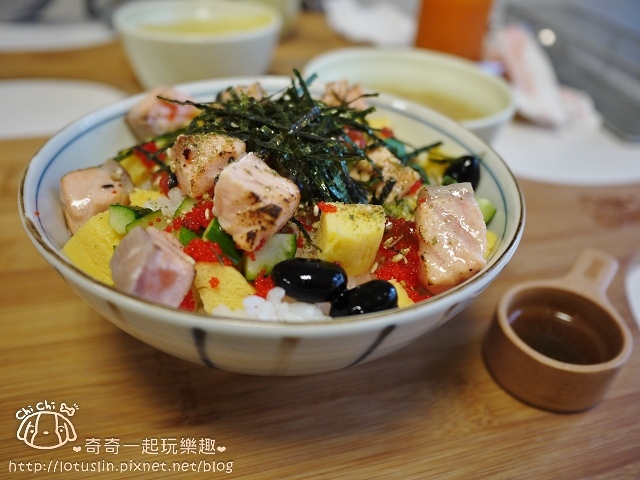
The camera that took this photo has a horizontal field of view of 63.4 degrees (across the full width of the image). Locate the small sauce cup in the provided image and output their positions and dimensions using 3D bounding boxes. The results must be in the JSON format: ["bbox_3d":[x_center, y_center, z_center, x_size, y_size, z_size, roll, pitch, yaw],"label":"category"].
[{"bbox_3d":[0.111,0.036,0.232,0.052,0.026,0.088,28,43,28],"label":"small sauce cup"}]

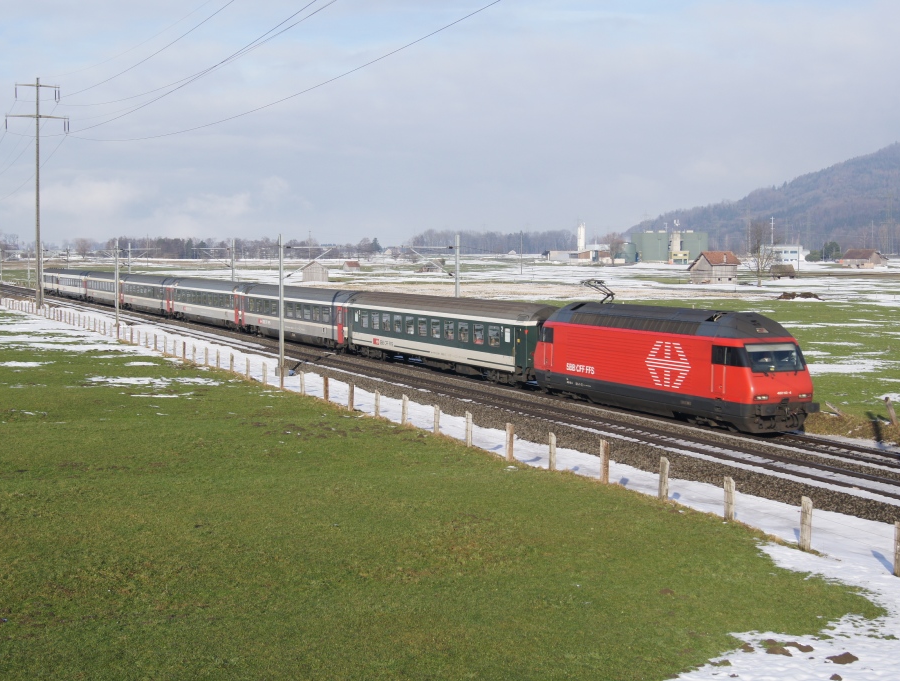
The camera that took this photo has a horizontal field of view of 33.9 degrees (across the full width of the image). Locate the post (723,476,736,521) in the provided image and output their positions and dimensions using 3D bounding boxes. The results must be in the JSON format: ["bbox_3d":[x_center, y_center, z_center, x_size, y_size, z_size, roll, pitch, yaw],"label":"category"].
[{"bbox_3d":[7.236,4.102,38.387,0.200,1.144,0.220,-1,4,-22],"label":"post"}]

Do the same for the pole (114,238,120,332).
[{"bbox_3d":[-32.039,-5.373,142.402,0.250,8.770,0.250,-1,4,-23],"label":"pole"}]

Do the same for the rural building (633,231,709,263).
[{"bbox_3d":[127.728,-54.117,860.000,44.700,19.500,26.000,0,3,8],"label":"rural building"}]

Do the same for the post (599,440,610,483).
[{"bbox_3d":[4.660,3.649,44.653,0.200,1.320,0.220,-1,4,-22],"label":"post"}]

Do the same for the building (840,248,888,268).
[{"bbox_3d":[193.866,-38.586,690.961,12.500,8.780,16.500,-2,4,-31],"label":"building"}]

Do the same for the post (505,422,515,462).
[{"bbox_3d":[2.043,3.511,51.038,0.200,1.311,0.220,-1,4,-22],"label":"post"}]

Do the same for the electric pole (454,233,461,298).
[{"bbox_3d":[0.476,-2.572,93.960,0.250,8.310,0.250,-1,4,-23],"label":"electric pole"}]

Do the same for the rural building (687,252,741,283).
[{"bbox_3d":[60.927,-16.822,340.199,9.600,7.590,8.200,-2,4,-35],"label":"rural building"}]

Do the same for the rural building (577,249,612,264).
[{"bbox_3d":[83.597,-48.596,855.000,20.600,9.200,16.000,0,3,6],"label":"rural building"}]

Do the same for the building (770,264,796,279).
[{"bbox_3d":[90.309,-18.627,400.323,6.900,3.950,5.500,1,4,13],"label":"building"}]

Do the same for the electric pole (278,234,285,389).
[{"bbox_3d":[-10.356,-2.141,90.848,0.250,8.730,0.250,-1,4,-23],"label":"electric pole"}]

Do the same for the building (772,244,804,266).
[{"bbox_3d":[173.619,-43.849,759.938,19.000,10.970,12.000,0,3,5],"label":"building"}]

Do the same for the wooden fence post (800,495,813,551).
[{"bbox_3d":[8.501,4.356,35.314,0.200,1.268,0.220,-1,4,-22],"label":"wooden fence post"}]

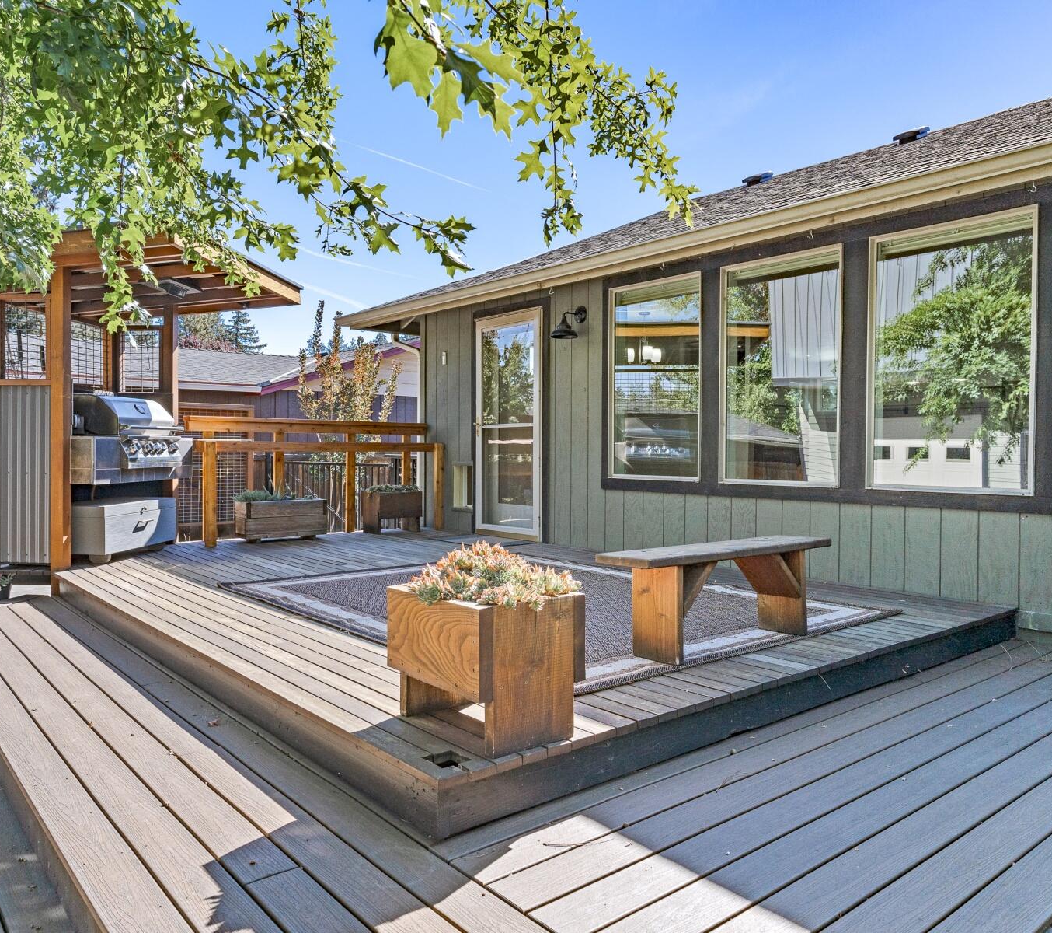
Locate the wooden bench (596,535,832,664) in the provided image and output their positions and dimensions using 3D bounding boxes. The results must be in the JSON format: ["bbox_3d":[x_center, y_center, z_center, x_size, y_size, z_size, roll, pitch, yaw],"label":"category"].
[{"bbox_3d":[0.848,0.557,3.356,1.219,0.432,0.288,0,1,-38],"label":"wooden bench"}]

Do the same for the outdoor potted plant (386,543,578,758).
[{"bbox_3d":[-0.126,0.541,2.379,0.378,0.490,0.493,0,1,-39],"label":"outdoor potted plant"}]

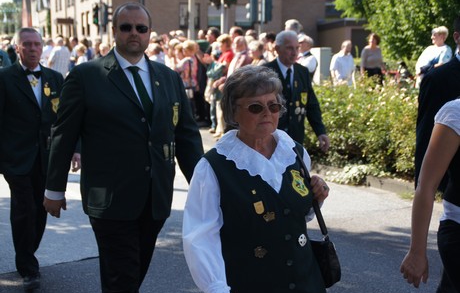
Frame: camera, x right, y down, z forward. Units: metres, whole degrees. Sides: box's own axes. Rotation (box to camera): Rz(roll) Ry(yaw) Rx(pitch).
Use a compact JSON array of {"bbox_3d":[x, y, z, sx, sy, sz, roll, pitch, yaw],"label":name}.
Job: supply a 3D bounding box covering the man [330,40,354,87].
[{"bbox_3d":[2.034,-1.046,17.388,0.520,1.750,0.380,-6,8,-44],"label":"man"}]

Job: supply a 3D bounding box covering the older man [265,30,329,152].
[{"bbox_3d":[0.481,0.008,7.330,0.580,1.780,0.460,-3,6,-25],"label":"older man"}]

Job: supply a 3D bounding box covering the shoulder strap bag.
[{"bbox_3d":[0.322,0.258,3.480,0.170,0.530,0.240,-2,6,-18],"label":"shoulder strap bag"}]

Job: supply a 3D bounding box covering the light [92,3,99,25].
[{"bbox_3d":[-5.330,-5.263,38.000,0.280,0.850,0.300,4,7,33],"label":"light"}]

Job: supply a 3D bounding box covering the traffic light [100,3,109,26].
[{"bbox_3d":[-4.945,-5.223,38.000,0.300,0.880,0.280,-2,6,-18],"label":"traffic light"}]

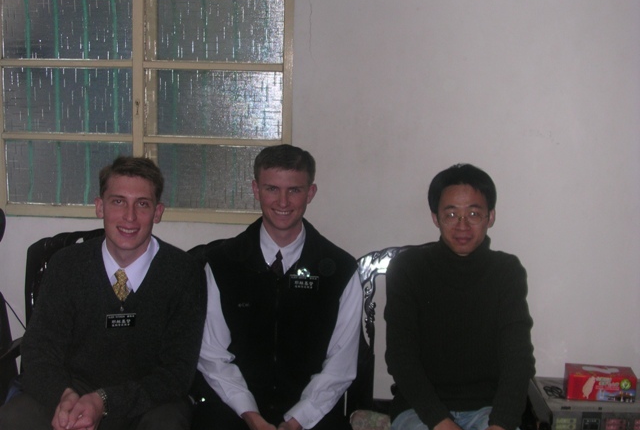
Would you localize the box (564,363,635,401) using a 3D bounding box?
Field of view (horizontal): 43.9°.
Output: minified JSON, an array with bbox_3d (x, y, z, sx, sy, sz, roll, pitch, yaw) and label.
[{"bbox_3d":[0.943,0.570,2.680,0.214,0.088,0.106,2,7,9],"label":"box"}]

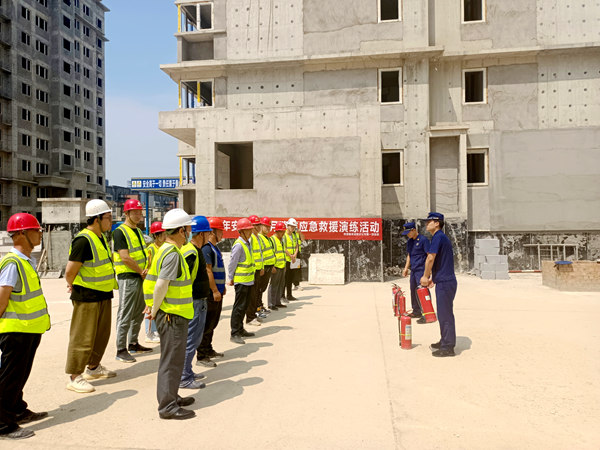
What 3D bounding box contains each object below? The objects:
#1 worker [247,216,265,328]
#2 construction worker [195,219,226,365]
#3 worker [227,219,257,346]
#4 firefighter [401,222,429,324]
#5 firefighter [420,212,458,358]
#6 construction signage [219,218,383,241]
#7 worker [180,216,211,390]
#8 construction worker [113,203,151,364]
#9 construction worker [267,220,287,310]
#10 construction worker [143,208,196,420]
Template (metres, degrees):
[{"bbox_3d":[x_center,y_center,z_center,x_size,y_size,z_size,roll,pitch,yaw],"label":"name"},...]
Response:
[{"bbox_3d":[-0.723,0.735,7.200,0.360,1.786,0.500,-1,-1,22],"label":"worker"},{"bbox_3d":[-1.054,0.755,5.134,0.360,1.712,0.520,0,0,10],"label":"construction worker"},{"bbox_3d":[-0.810,0.759,6.066,0.380,1.701,0.500,0,0,10],"label":"worker"},{"bbox_3d":[1.972,0.790,7.400,0.400,1.665,0.540,0,-1,-28],"label":"firefighter"},{"bbox_3d":[1.726,0.720,5.377,0.440,1.750,0.500,0,0,9],"label":"firefighter"},{"bbox_3d":[-0.310,0.120,12.880,5.450,0.650,0.050,0,-1,6],"label":"construction signage"},{"bbox_3d":[-1.073,0.765,4.450,0.400,1.705,0.520,0,-1,6],"label":"worker"},{"bbox_3d":[-2.050,0.650,5.289,0.380,1.935,0.530,0,0,8],"label":"construction worker"},{"bbox_3d":[-0.461,0.785,8.500,0.350,1.707,0.480,-1,-1,27],"label":"construction worker"},{"bbox_3d":[-1.130,0.735,3.735,0.440,1.754,0.540,0,0,-22],"label":"construction worker"}]

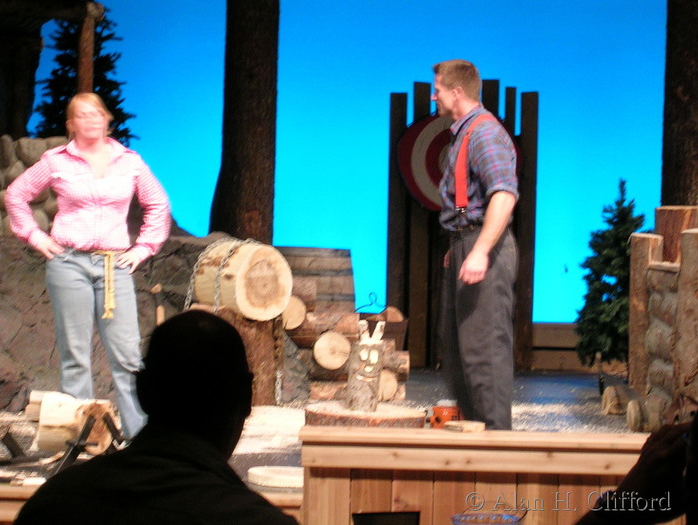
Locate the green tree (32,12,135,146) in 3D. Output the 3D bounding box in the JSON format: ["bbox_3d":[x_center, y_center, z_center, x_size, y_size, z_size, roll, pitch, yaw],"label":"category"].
[{"bbox_3d":[-1.582,-0.999,12.700,0.680,1.100,0.680,1,4,0],"label":"green tree"}]

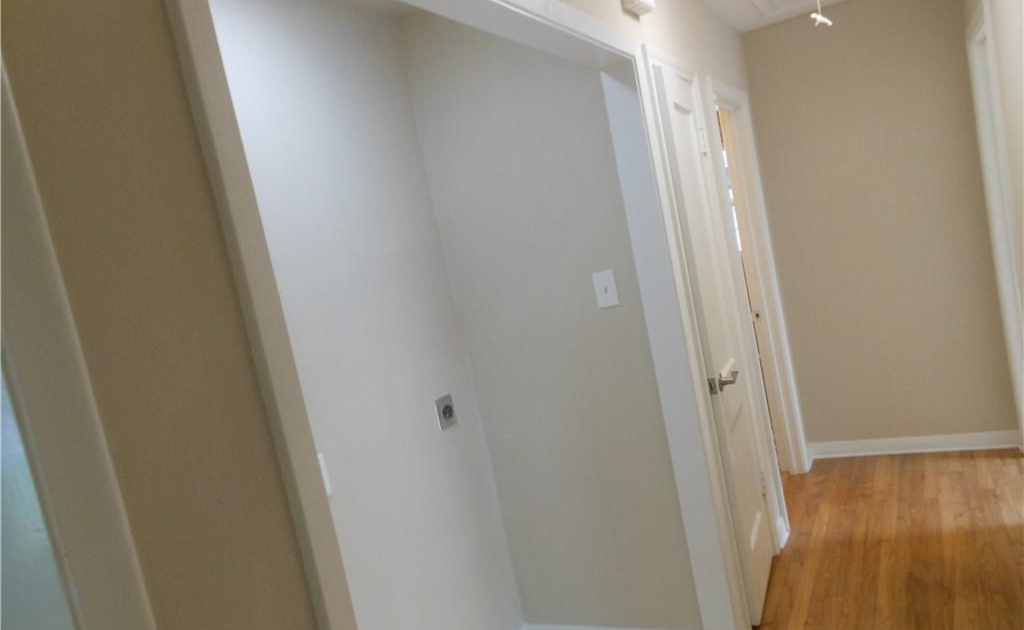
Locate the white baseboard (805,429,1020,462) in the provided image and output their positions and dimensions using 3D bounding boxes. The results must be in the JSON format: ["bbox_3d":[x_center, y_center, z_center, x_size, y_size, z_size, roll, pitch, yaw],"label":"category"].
[{"bbox_3d":[2.125,0.697,3.957,0.987,0.097,0.022,-8,7,27],"label":"white baseboard"}]

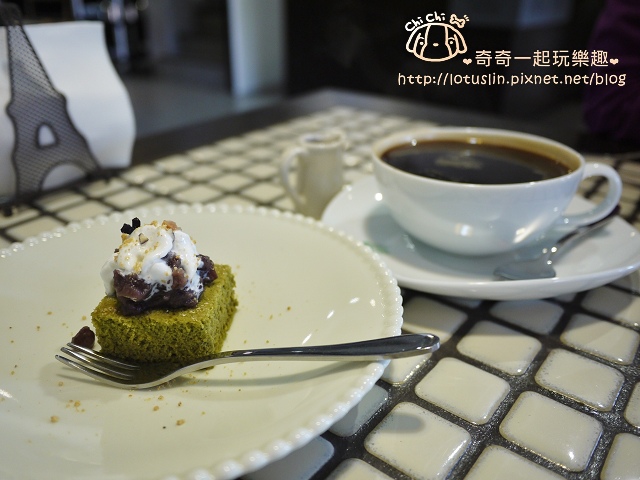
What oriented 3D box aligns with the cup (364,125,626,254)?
[{"bbox_3d":[0.087,-0.019,0.265,0.119,0.051,0.099,4,26,11],"label":"cup"}]

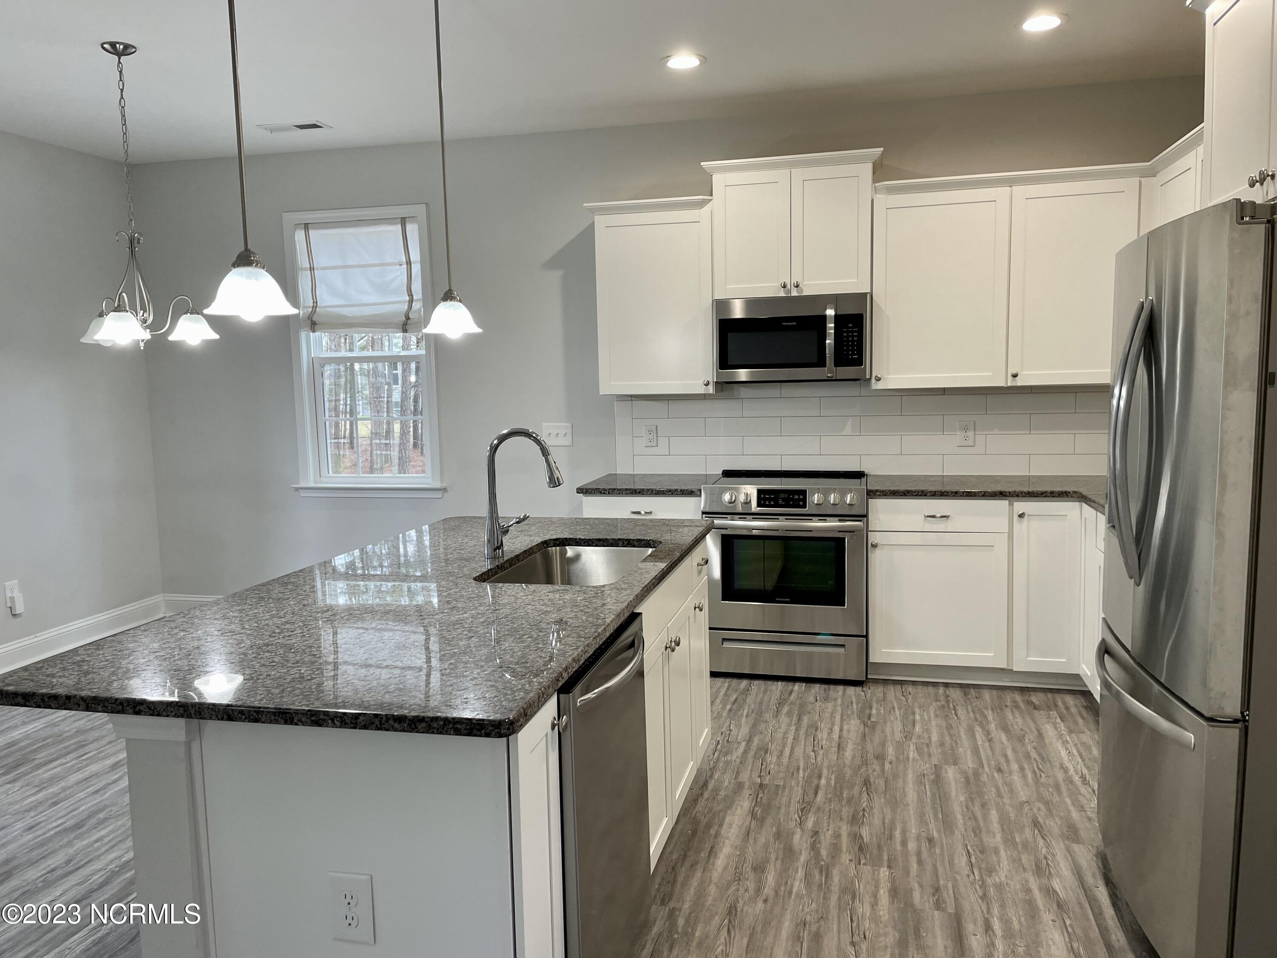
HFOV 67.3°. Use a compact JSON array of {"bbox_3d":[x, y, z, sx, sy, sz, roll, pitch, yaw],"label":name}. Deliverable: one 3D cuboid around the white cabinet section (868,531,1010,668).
[{"bbox_3d":[1.427,0.518,4.621,0.604,0.614,0.522,0,7,14],"label":"white cabinet section"}]

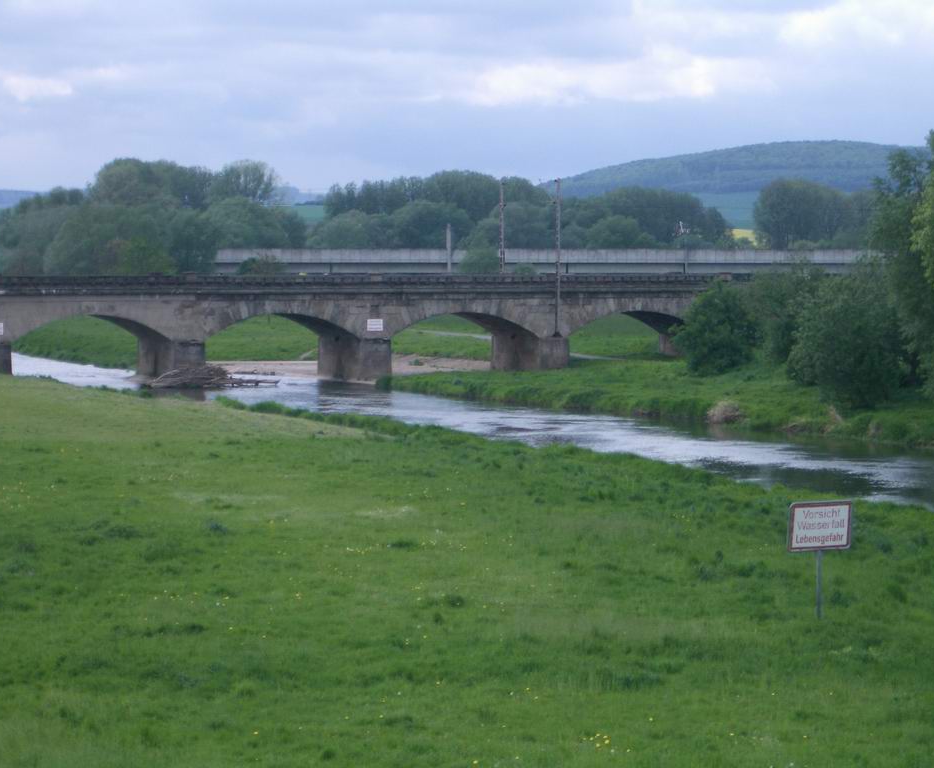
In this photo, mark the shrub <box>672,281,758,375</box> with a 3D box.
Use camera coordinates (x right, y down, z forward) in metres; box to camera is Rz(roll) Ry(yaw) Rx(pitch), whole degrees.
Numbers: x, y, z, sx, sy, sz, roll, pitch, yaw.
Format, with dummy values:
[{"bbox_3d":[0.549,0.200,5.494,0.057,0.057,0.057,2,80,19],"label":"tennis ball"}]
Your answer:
[{"bbox_3d":[17.530,-4.002,220.000,6.000,6.600,5.700,0,2,0],"label":"shrub"}]

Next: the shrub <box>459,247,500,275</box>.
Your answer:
[{"bbox_3d":[1.871,-17.141,465.000,6.000,7.200,5.800,0,2,0],"label":"shrub"}]

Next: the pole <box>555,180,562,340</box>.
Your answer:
[{"bbox_3d":[7.031,-9.913,240.000,0.420,12.150,0.420,-1,3,-20],"label":"pole"}]

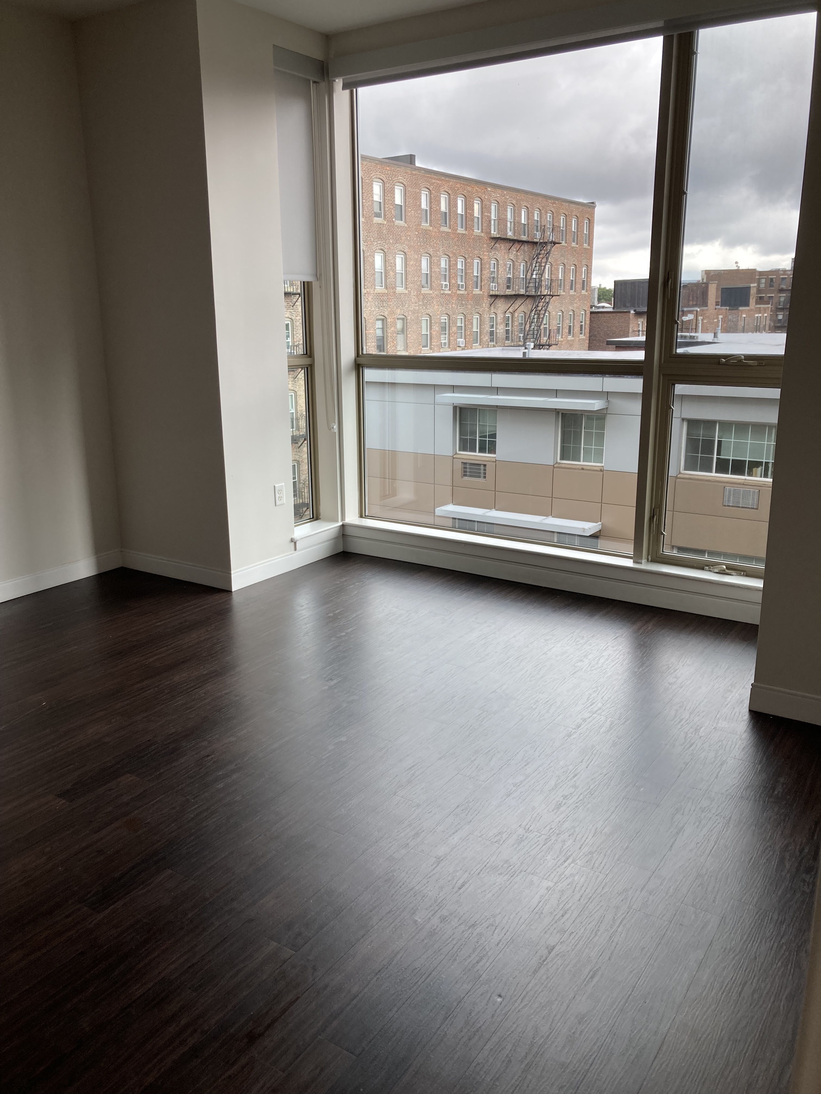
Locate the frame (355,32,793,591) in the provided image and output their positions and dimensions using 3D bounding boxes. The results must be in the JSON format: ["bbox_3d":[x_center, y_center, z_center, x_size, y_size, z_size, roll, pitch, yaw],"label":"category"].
[{"bbox_3d":[0.756,-1.193,4.520,2.541,2.433,0.110,9,17,32],"label":"frame"}]

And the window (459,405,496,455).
[{"bbox_3d":[1.606,-2.785,21.351,1.094,1.163,0.100,9,17,33],"label":"window"}]

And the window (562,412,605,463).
[{"bbox_3d":[3.862,-2.424,19.871,1.075,1.169,0.100,9,17,33],"label":"window"}]

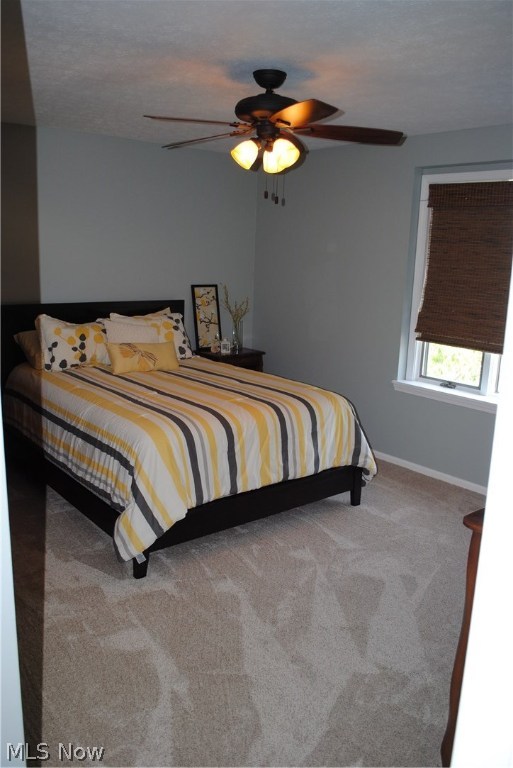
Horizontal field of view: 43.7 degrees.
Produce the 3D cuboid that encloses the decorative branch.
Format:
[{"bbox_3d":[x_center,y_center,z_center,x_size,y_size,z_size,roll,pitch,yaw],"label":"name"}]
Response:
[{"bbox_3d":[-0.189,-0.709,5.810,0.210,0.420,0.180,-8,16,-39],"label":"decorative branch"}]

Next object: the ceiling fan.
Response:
[{"bbox_3d":[0.037,-1.232,3.048,1.290,0.466,1.290,-8,16,-39],"label":"ceiling fan"}]

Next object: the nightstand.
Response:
[{"bbox_3d":[-0.275,0.053,5.871,0.620,0.680,0.370,-8,16,-39],"label":"nightstand"}]

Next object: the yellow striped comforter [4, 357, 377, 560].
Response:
[{"bbox_3d":[-0.546,0.279,4.341,1.830,0.600,2.080,-8,16,-39],"label":"yellow striped comforter"}]

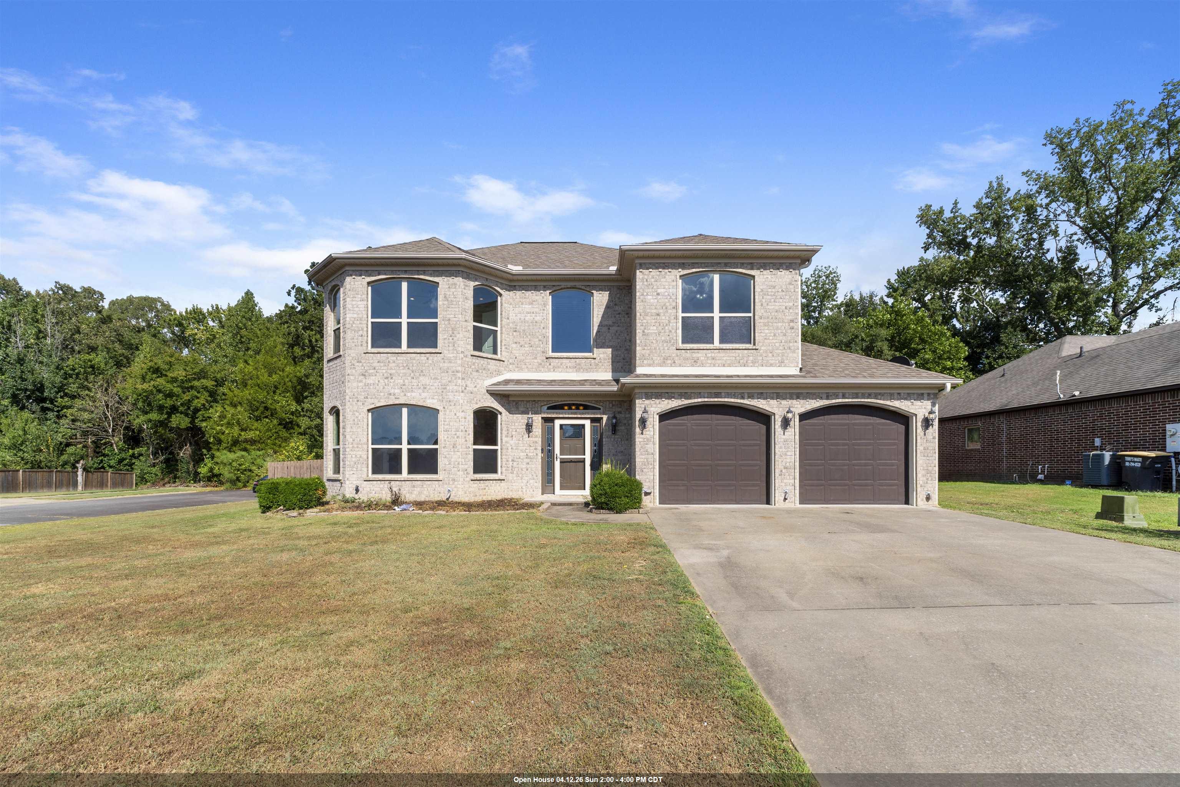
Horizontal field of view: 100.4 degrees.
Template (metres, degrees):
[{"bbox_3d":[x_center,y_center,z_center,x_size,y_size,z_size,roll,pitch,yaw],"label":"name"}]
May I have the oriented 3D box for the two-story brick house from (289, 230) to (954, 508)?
[{"bbox_3d":[0.420,-1.150,16.900,15.600,8.600,11.500,0,-5,0],"label":"two-story brick house"}]

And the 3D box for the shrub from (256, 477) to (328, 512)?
[{"bbox_3d":[-6.650,2.250,10.950,1.220,0.780,1.050,0,-5,0],"label":"shrub"}]

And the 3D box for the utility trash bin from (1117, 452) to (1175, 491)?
[{"bbox_3d":[15.450,2.150,13.650,0.700,1.100,0.860,1,-5,-9],"label":"utility trash bin"}]

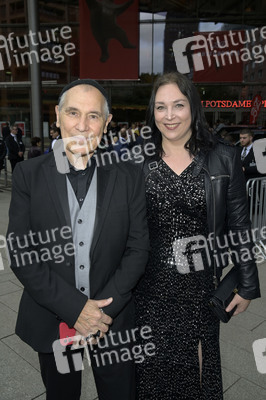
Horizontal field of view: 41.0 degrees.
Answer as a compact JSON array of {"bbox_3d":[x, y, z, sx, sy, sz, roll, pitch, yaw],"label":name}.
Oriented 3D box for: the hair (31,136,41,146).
[{"bbox_3d":[-2.189,-1.310,8.000,0.200,0.210,0.180,-4,10,-29],"label":"hair"}]

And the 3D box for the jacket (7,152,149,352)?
[{"bbox_3d":[-0.214,0.189,1.375,0.550,0.750,0.340,-1,10,-7],"label":"jacket"}]

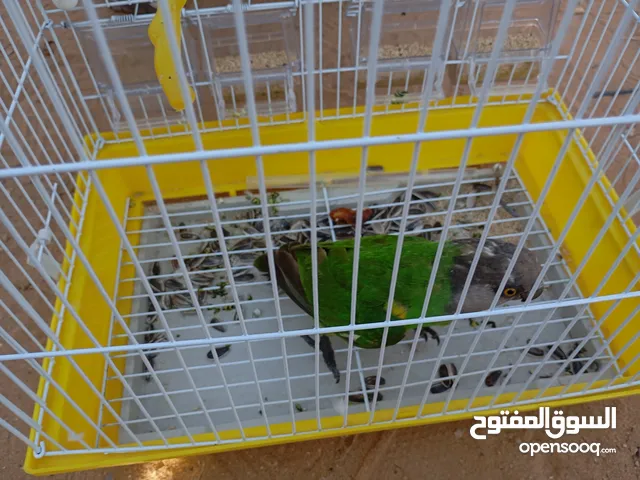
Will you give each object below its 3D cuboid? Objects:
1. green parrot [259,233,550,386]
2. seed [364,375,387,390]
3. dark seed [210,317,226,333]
[{"bbox_3d":[0.053,0.033,0.368,0.207,0.068,0.087,0,51,1],"label":"green parrot"},{"bbox_3d":[0.040,0.102,0.372,0.015,0.004,0.007,3,51,3],"label":"seed"},{"bbox_3d":[-0.079,0.066,0.403,0.015,0.004,0.006,34,59,25],"label":"dark seed"}]

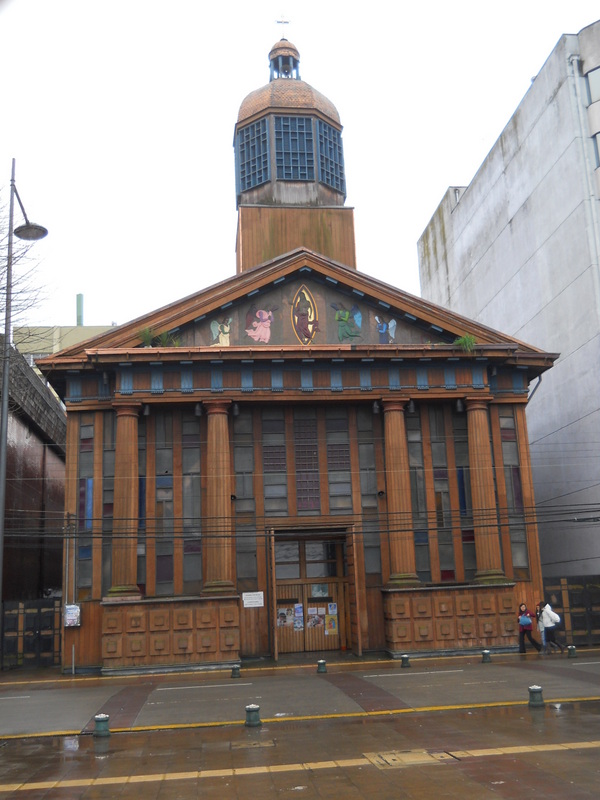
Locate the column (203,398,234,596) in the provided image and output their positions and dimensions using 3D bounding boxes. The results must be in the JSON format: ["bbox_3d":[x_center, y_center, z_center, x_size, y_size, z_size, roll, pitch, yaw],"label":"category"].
[{"bbox_3d":[-2.840,3.248,29.677,1.050,6.705,1.050,0,-13,-8],"label":"column"}]

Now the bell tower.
[{"bbox_3d":[-0.508,-10.044,35.950,4.433,11.704,4.433,0,-13,-8],"label":"bell tower"}]

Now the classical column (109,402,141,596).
[{"bbox_3d":[-5.938,3.346,29.236,1.050,6.580,1.050,0,-13,-8],"label":"classical column"}]

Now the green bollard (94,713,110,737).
[{"bbox_3d":[-3.321,5.484,14.425,0.278,0.310,0.278,0,-13,-8],"label":"green bollard"}]

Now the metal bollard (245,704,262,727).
[{"bbox_3d":[-0.808,5.476,14.845,0.286,0.317,0.286,0,-13,-8],"label":"metal bollard"}]

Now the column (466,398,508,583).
[{"bbox_3d":[6.665,3.154,30.982,1.050,6.705,1.050,0,-13,-8],"label":"column"}]

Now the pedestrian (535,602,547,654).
[{"bbox_3d":[7.994,7.606,28.482,0.600,1.644,0.500,2,-13,-18],"label":"pedestrian"}]

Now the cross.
[{"bbox_3d":[-0.741,-16.316,37.376,0.566,1.170,0.080,0,-13,-8],"label":"cross"}]

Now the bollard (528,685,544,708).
[{"bbox_3d":[4.372,5.488,15.846,0.287,0.340,0.287,0,-13,-8],"label":"bollard"}]

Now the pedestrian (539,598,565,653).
[{"bbox_3d":[8.202,7.514,28.232,0.750,1.645,0.550,0,-13,-10],"label":"pedestrian"}]

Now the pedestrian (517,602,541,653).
[{"bbox_3d":[7.505,7.542,28.275,0.650,1.584,0.500,4,-14,-27],"label":"pedestrian"}]

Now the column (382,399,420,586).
[{"bbox_3d":[3.537,3.205,30.548,1.050,6.730,1.050,0,-13,-8],"label":"column"}]

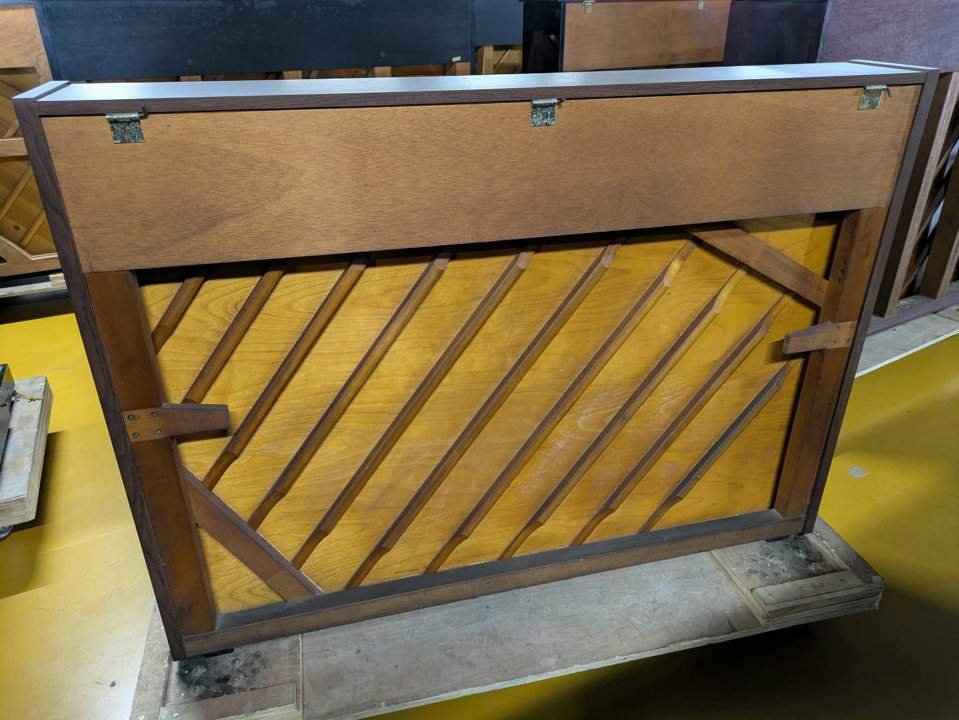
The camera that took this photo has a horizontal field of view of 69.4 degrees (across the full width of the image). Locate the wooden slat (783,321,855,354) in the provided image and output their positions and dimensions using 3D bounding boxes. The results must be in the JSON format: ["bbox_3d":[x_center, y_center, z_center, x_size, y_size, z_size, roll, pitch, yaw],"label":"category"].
[{"bbox_3d":[0.718,-0.052,1.470,0.164,0.060,0.024,-7,27,-13],"label":"wooden slat"}]

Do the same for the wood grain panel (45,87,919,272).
[{"bbox_3d":[0.101,-0.316,1.153,1.433,0.221,0.016,-7,27,-13],"label":"wood grain panel"}]

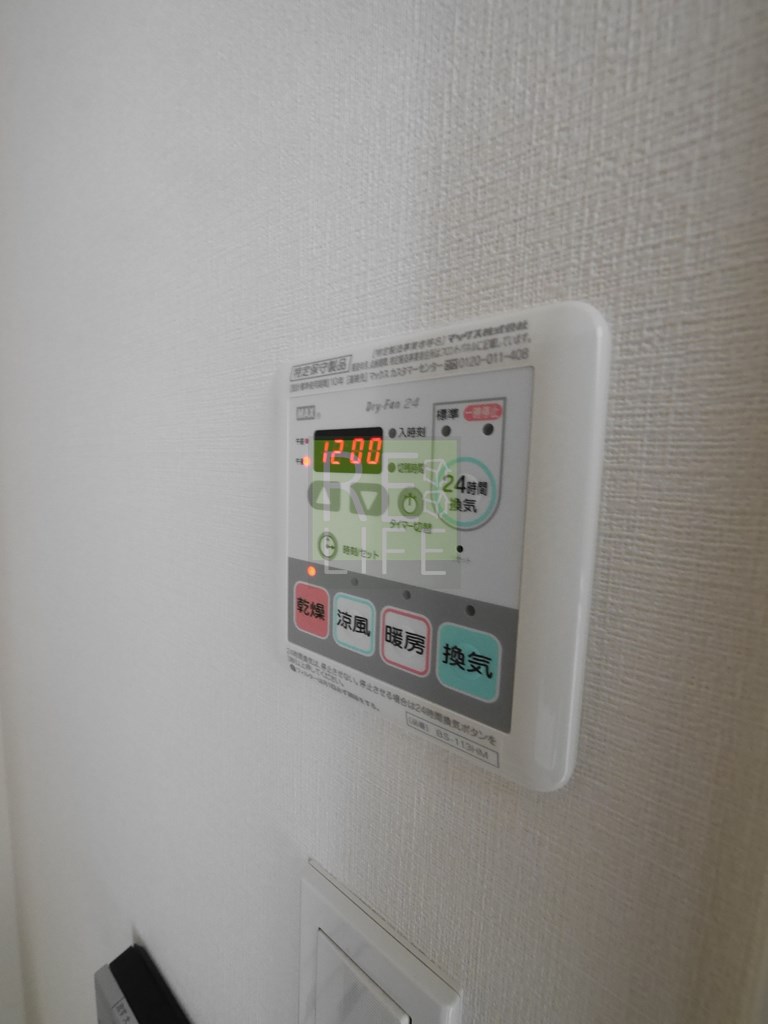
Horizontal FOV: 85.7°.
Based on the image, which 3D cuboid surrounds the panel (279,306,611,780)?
[{"bbox_3d":[0.002,0.008,0.130,0.116,0.120,0.009,6,7,37],"label":"panel"}]

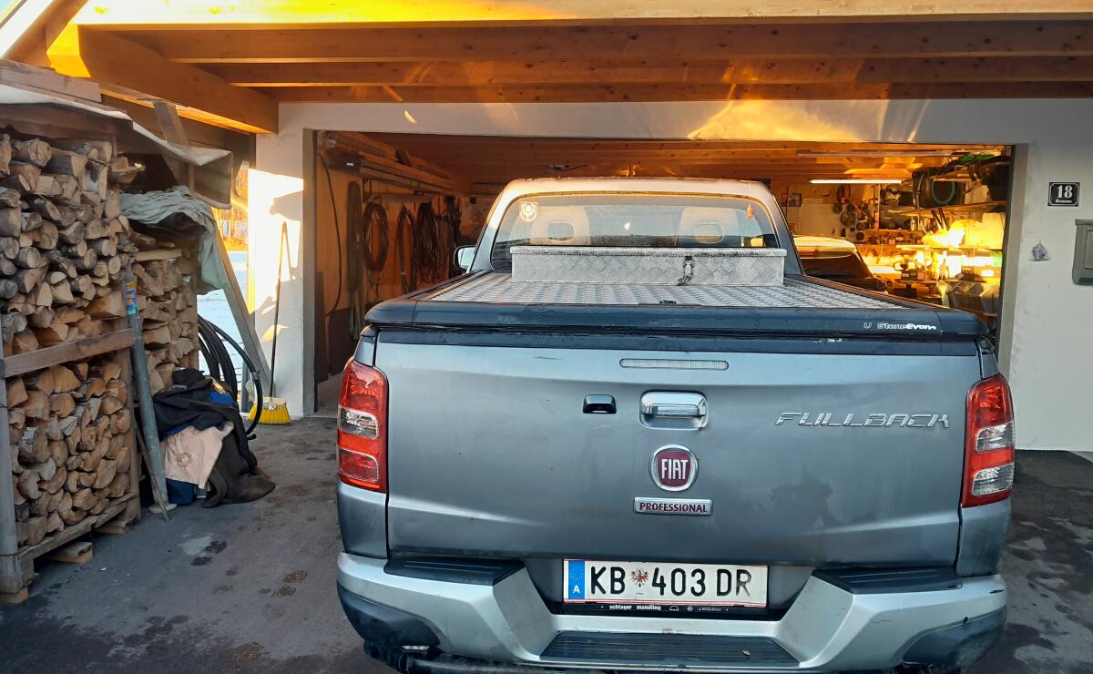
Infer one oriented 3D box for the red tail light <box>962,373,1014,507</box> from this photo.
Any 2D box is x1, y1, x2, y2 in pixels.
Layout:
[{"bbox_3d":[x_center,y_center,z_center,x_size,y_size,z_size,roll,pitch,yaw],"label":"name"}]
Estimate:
[{"bbox_3d":[1.111,0.256,2.121,0.160,0.355,0.190,1,8,3],"label":"red tail light"}]

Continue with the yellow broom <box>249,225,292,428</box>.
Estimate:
[{"bbox_3d":[-1.911,-0.104,5.840,0.300,1.450,0.120,2,-5,6],"label":"yellow broom"}]

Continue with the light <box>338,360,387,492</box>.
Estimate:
[{"bbox_3d":[-0.487,0.230,2.211,0.160,0.355,0.190,1,8,3],"label":"light"}]

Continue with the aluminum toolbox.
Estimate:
[{"bbox_3d":[0.370,-0.283,3.134,0.980,0.126,0.420,1,8,3],"label":"aluminum toolbox"}]

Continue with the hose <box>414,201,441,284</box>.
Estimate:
[{"bbox_3d":[-1.636,-1.298,11.300,0.220,1.130,0.650,2,6,6],"label":"hose"}]

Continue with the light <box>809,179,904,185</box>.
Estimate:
[{"bbox_3d":[4.005,-2.005,10.600,1.200,0.050,0.050,2,6,6],"label":"light"}]

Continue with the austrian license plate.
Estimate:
[{"bbox_3d":[0.305,0.637,2.118,0.520,0.120,0.012,1,8,3],"label":"austrian license plate"}]

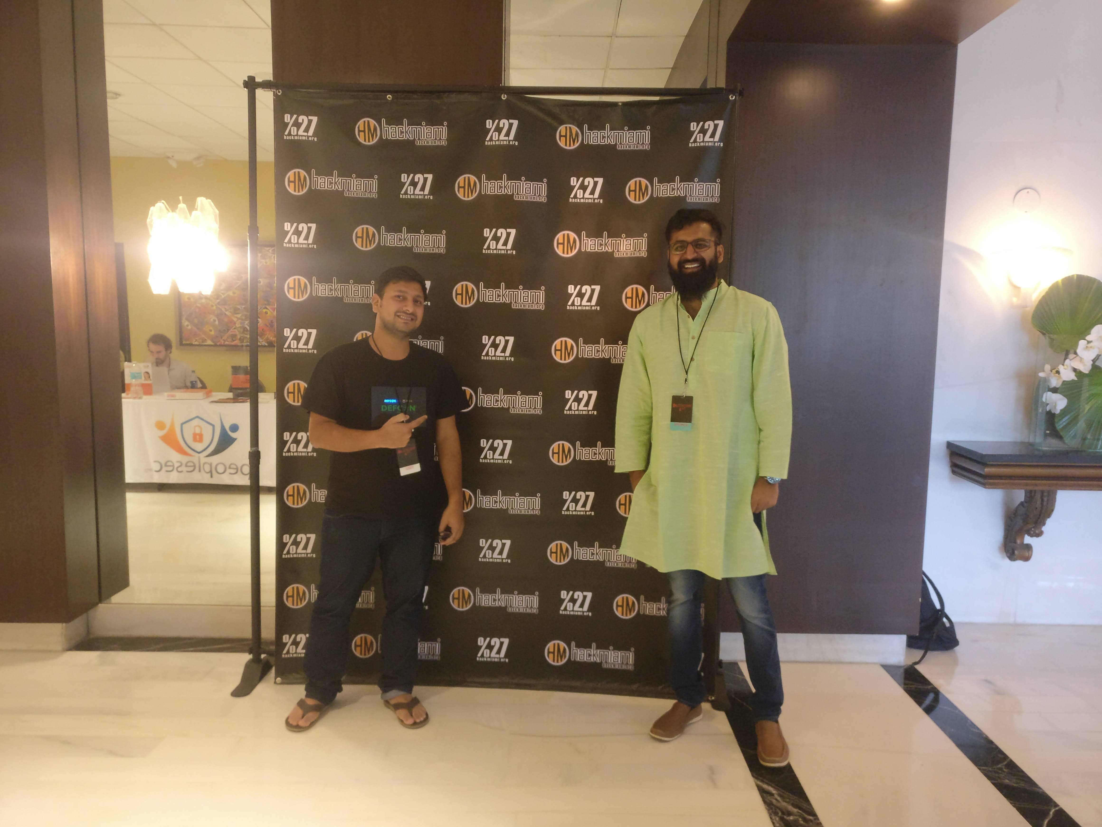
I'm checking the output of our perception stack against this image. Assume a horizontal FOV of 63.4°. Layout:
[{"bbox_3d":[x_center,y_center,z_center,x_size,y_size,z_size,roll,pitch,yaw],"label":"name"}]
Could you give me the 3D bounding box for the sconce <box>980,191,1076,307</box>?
[{"bbox_3d":[2.204,-0.765,4.115,0.390,0.530,0.240,1,6,1],"label":"sconce"}]

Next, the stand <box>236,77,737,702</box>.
[{"bbox_3d":[-0.261,-0.085,3.484,1.900,2.360,0.400,1,6,2],"label":"stand"}]

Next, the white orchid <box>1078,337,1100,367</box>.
[{"bbox_3d":[2.438,-0.279,4.043,0.095,0.120,0.060,2,6,12],"label":"white orchid"}]

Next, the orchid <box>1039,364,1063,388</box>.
[{"bbox_3d":[2.287,-0.171,4.076,0.100,0.100,0.060,3,7,22],"label":"orchid"}]

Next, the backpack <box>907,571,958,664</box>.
[{"bbox_3d":[1.752,0.871,4.203,0.310,0.380,0.270,0,6,-5],"label":"backpack"}]

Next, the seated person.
[{"bbox_3d":[-3.509,-0.097,8.330,0.560,1.280,0.750,2,6,15],"label":"seated person"}]

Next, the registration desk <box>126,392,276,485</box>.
[{"bbox_3d":[-2.949,0.237,7.825,1.830,0.745,0.760,1,6,3],"label":"registration desk"}]

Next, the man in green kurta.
[{"bbox_3d":[0.525,0.234,3.105,0.590,1.840,0.420,2,6,15],"label":"man in green kurta"}]

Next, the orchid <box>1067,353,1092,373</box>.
[{"bbox_3d":[2.413,-0.228,4.069,0.100,0.085,0.060,3,6,17],"label":"orchid"}]

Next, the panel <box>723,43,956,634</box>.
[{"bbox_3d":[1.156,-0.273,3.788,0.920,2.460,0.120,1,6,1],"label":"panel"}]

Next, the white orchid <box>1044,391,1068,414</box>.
[{"bbox_3d":[2.316,-0.051,4.088,0.100,0.100,0.060,3,6,17],"label":"white orchid"}]

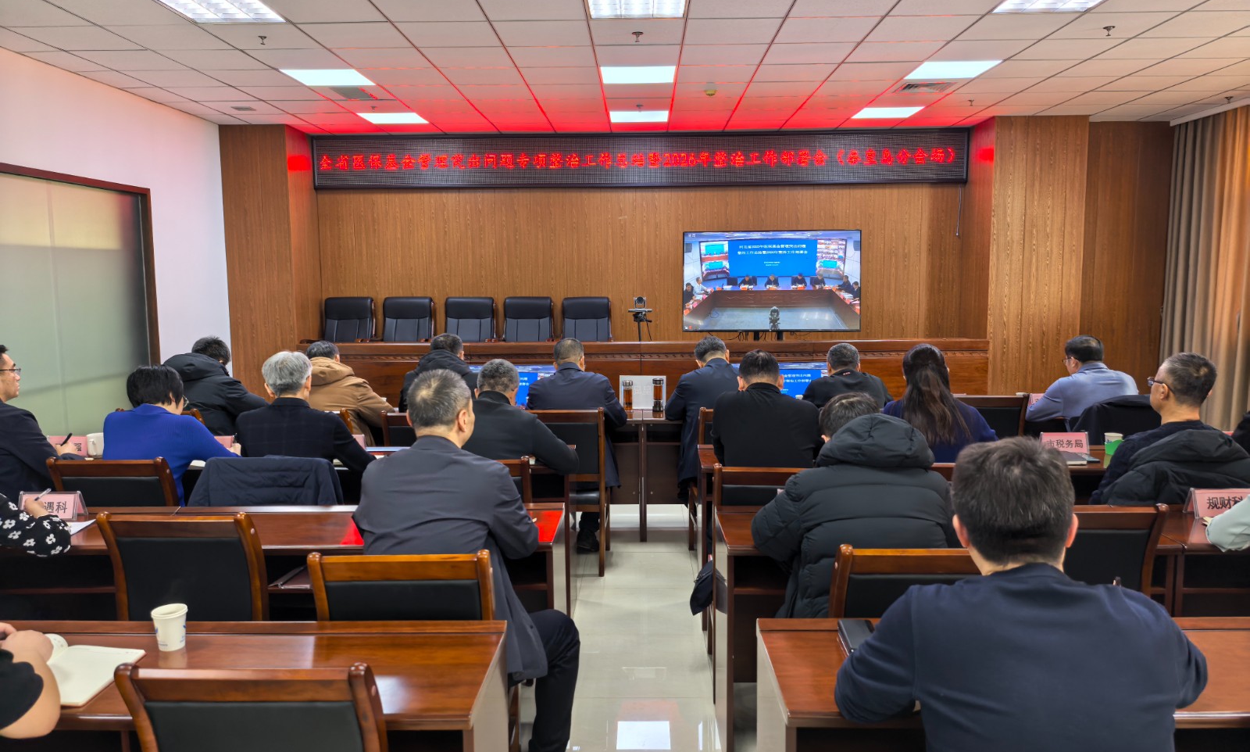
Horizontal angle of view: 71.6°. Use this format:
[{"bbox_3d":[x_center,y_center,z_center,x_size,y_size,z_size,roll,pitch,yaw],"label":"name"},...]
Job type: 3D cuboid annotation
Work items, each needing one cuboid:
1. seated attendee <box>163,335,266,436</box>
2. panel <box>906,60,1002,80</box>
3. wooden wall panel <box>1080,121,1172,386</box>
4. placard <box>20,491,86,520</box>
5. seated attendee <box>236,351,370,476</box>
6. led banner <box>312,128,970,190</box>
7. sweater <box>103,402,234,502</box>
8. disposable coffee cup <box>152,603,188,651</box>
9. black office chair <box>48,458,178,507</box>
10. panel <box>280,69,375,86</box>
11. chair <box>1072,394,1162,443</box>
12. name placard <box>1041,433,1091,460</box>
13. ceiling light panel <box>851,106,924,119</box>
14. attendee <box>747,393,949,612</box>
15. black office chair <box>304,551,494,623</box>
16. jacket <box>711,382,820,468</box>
[{"bbox_3d":[-2.358,0.408,5.127,0.570,1.290,0.760,1,6,9],"label":"seated attendee"},{"bbox_3d":[2.505,-2.369,6.679,0.595,0.050,0.595,0,7,1],"label":"panel"},{"bbox_3d":[5.204,-1.024,9.120,0.828,3.175,0.050,0,6,1],"label":"wooden wall panel"},{"bbox_3d":[-2.070,0.464,3.120,0.207,0.092,0.092,0,6,1],"label":"placard"},{"bbox_3d":[-1.358,0.531,3.794,0.570,1.300,0.700,0,7,4],"label":"seated attendee"},{"bbox_3d":[0.145,-2.323,9.328,6.999,0.570,0.120,0,6,1],"label":"led banner"},{"bbox_3d":[-1.949,0.390,3.788,0.530,0.570,0.460,0,6,7],"label":"sweater"},{"bbox_3d":[-1.039,0.579,1.986,0.080,0.090,0.080,0,6,0],"label":"disposable coffee cup"},{"bbox_3d":[-2.032,0.765,3.740,0.470,0.930,0.550,0,7,1],"label":"black office chair"},{"bbox_3d":[-2.355,-2.391,6.915,0.600,0.050,0.580,0,6,1],"label":"panel"},{"bbox_3d":[2.819,0.564,5.142,0.490,0.950,0.560,0,7,1],"label":"chair"},{"bbox_3d":[2.134,0.321,4.217,0.215,0.105,0.090,0,7,1],"label":"name placard"},{"bbox_3d":[2.524,-2.529,8.351,0.590,0.040,0.590,0,6,1],"label":"ceiling light panel"},{"bbox_3d":[0.680,0.677,2.679,0.570,1.280,0.840,0,6,1],"label":"attendee"},{"bbox_3d":[-0.553,0.866,2.478,0.460,0.910,0.540,0,6,1],"label":"black office chair"},{"bbox_3d":[0.588,0.369,3.615,0.500,0.670,0.460,0,7,1],"label":"jacket"}]

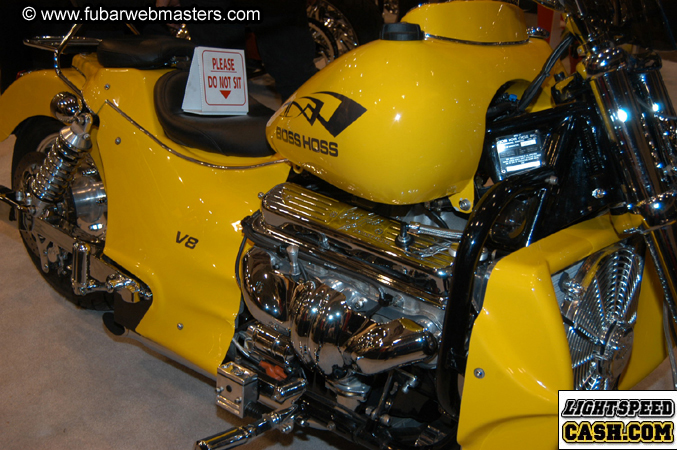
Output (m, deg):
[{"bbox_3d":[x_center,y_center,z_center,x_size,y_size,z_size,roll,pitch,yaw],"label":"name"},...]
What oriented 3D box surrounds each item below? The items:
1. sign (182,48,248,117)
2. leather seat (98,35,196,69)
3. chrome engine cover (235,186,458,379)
[{"bbox_3d":[-0.306,-0.371,2.170,0.078,0.167,0.172,17,18,34],"label":"sign"},{"bbox_3d":[-0.475,-0.464,2.284,0.300,0.095,0.265,20,25,36],"label":"leather seat"},{"bbox_3d":[0.014,0.136,1.690,0.520,0.330,0.210,20,25,36],"label":"chrome engine cover"}]

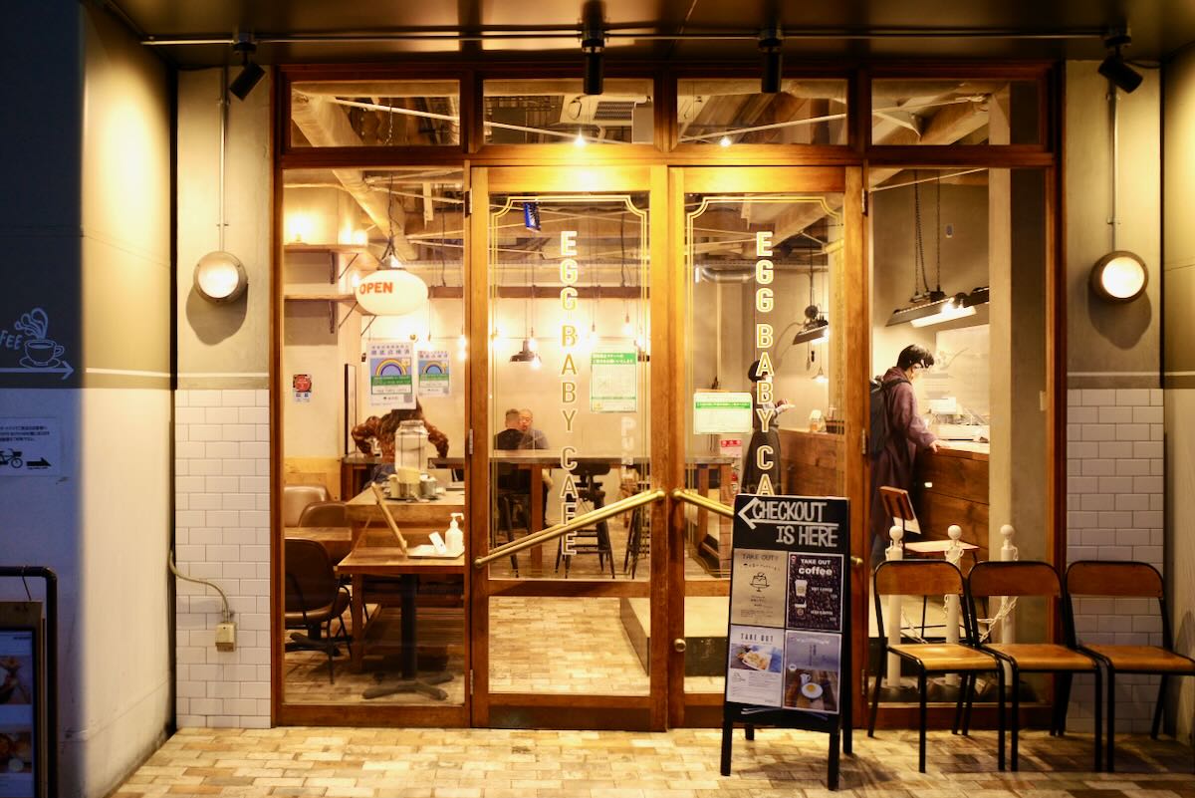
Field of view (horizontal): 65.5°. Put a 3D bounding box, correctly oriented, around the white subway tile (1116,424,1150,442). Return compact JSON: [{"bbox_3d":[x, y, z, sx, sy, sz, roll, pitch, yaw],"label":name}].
[{"bbox_3d":[2.394,0.148,4.161,0.150,0.075,0.010,0,0,1],"label":"white subway tile"}]

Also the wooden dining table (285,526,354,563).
[{"bbox_3d":[-1.730,1.175,5.690,0.630,0.700,0.600,0,0,1],"label":"wooden dining table"}]

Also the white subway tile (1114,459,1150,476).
[{"bbox_3d":[2.382,0.303,4.140,0.148,0.074,0.009,0,1,1],"label":"white subway tile"}]

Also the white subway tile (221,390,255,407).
[{"bbox_3d":[-1.628,-0.004,4.224,0.150,0.075,0.010,0,1,1],"label":"white subway tile"}]

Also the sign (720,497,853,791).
[{"bbox_3d":[0.791,0.953,3.832,0.460,1.105,0.420,0,1,21],"label":"sign"}]

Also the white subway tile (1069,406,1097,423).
[{"bbox_3d":[2.171,0.070,4.166,0.138,0.075,0.010,0,1,1],"label":"white subway tile"}]

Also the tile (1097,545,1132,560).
[{"bbox_3d":[2.308,0.692,4.138,0.150,0.075,0.010,0,0,1],"label":"tile"}]

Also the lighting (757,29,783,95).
[{"bbox_3d":[0.710,-1.391,3.820,0.100,0.265,0.115,0,0,1],"label":"lighting"}]

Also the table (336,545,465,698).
[{"bbox_3d":[-0.942,1.143,4.725,0.630,0.690,0.500,0,1,1],"label":"table"}]

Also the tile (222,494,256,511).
[{"bbox_3d":[-1.617,0.461,4.199,0.148,0.075,0.009,0,1,1],"label":"tile"}]

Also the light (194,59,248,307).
[{"bbox_3d":[-1.700,-0.970,4.161,0.235,1.073,0.110,0,0,1],"label":"light"}]

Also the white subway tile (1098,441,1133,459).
[{"bbox_3d":[2.319,0.226,4.165,0.150,0.075,0.010,0,1,1],"label":"white subway tile"}]

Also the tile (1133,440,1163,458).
[{"bbox_3d":[2.465,0.226,4.163,0.136,0.075,0.010,0,1,1],"label":"tile"}]

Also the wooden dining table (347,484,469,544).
[{"bbox_3d":[-1.034,1.026,5.520,0.740,0.900,1.060,0,1,-4],"label":"wooden dining table"}]

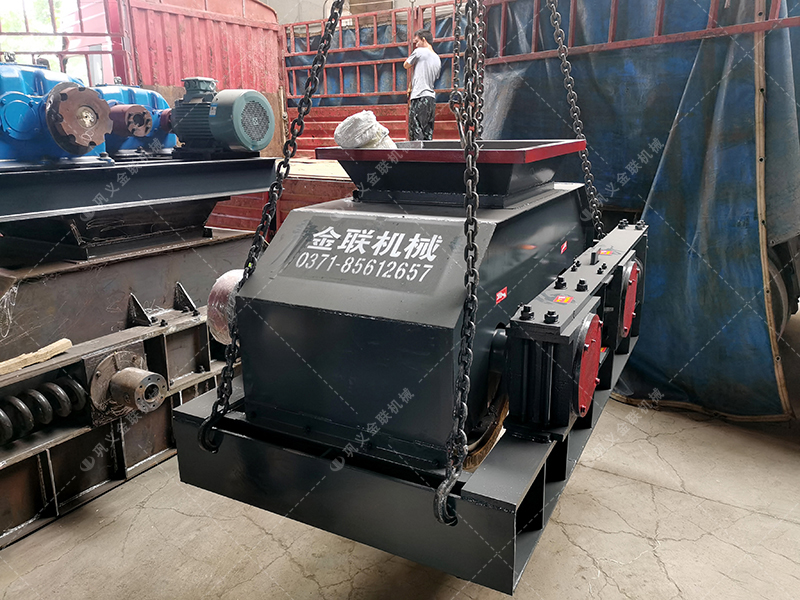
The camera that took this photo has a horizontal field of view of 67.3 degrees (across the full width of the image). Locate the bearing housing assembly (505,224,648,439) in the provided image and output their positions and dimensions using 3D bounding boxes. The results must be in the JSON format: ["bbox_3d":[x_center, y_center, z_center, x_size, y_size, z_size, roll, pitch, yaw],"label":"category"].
[{"bbox_3d":[0.765,-0.003,2.252,0.192,0.328,1.677,7,18,28],"label":"bearing housing assembly"}]

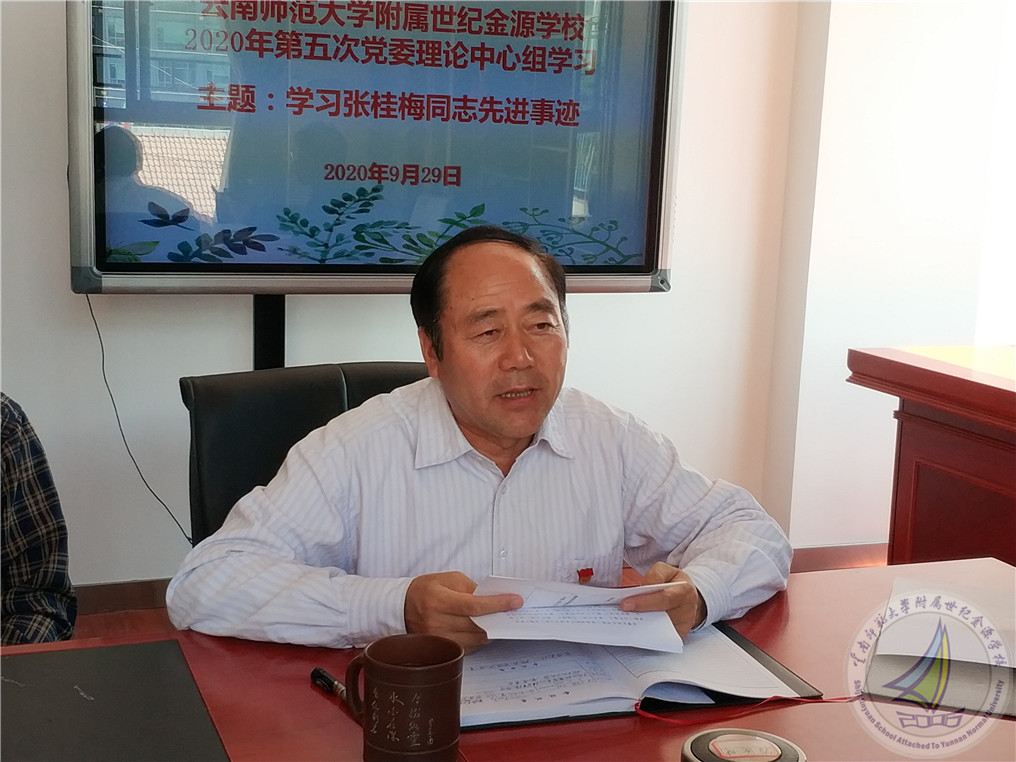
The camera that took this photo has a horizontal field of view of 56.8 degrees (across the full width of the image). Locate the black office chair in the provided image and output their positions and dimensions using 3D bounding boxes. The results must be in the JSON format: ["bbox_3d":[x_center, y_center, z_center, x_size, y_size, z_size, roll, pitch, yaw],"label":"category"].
[{"bbox_3d":[-0.160,0.496,1.306,0.600,0.980,0.620,-2,8,-20],"label":"black office chair"}]

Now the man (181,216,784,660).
[{"bbox_3d":[-0.028,0.409,1.143,0.720,1.200,0.680,-1,8,-14],"label":"man"}]

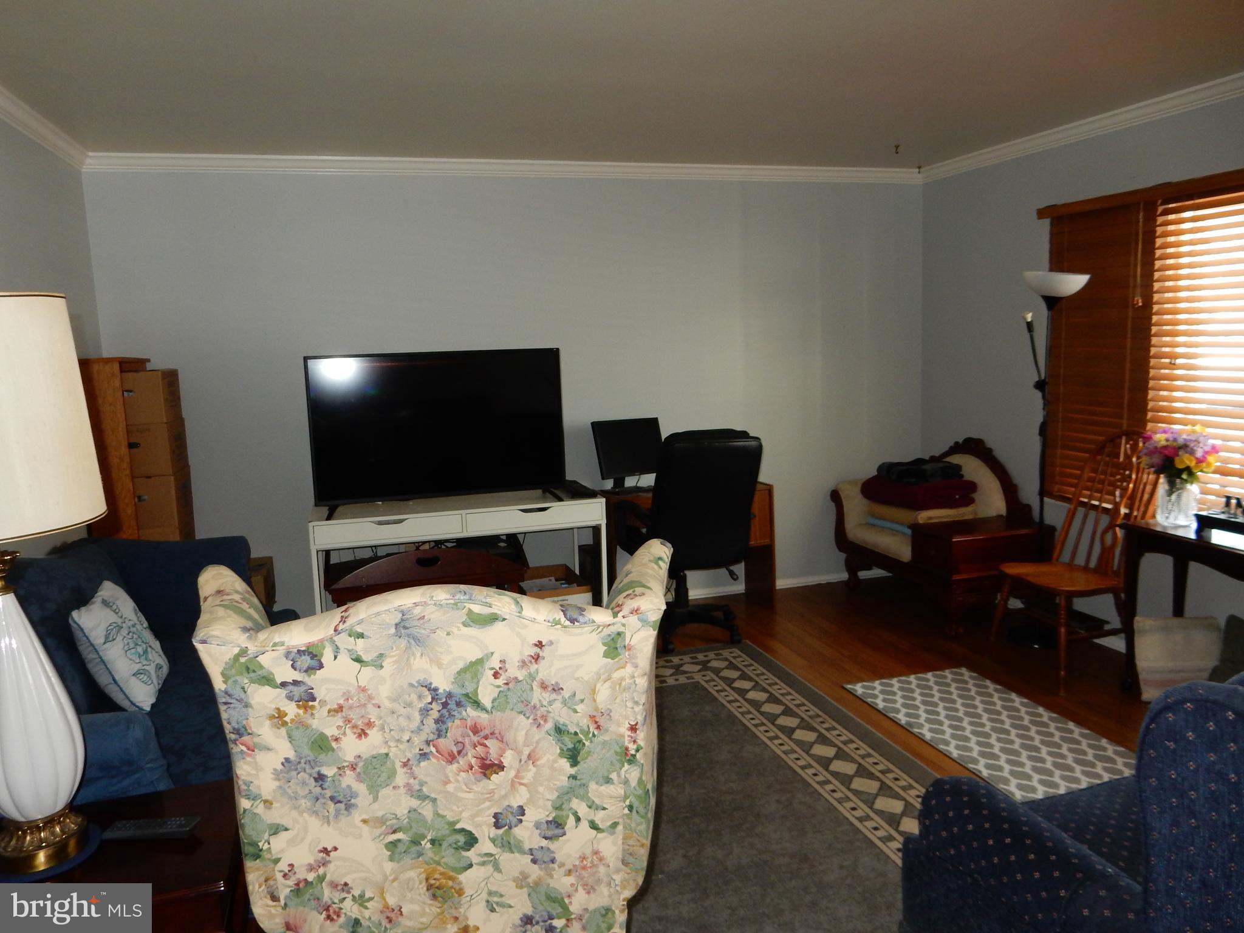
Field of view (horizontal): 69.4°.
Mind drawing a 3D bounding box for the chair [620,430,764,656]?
[{"bbox_3d":[0.336,0.327,4.446,0.660,1.080,0.690,-5,9,-20],"label":"chair"}]

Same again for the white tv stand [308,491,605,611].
[{"bbox_3d":[-0.783,0.541,4.365,1.320,0.767,0.590,-5,9,-17],"label":"white tv stand"}]

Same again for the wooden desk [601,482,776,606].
[{"bbox_3d":[0.321,0.453,4.870,0.930,0.710,0.410,-5,9,-17],"label":"wooden desk"}]

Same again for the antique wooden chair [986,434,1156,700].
[{"bbox_3d":[1.934,0.377,3.841,0.550,1.030,0.480,-5,9,-20],"label":"antique wooden chair"}]

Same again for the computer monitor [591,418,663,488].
[{"bbox_3d":[0.030,-0.060,4.688,0.400,0.370,0.180,-6,9,-27],"label":"computer monitor"}]

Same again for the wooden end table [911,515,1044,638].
[{"bbox_3d":[1.812,0.552,4.640,0.510,0.490,0.320,-5,9,-17],"label":"wooden end table"}]

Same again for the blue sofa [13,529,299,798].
[{"bbox_3d":[-1.443,0.733,2.795,0.820,0.910,1.450,-4,9,-11],"label":"blue sofa"}]

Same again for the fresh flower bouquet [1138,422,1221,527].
[{"bbox_3d":[2.203,0.029,3.553,0.270,0.385,0.270,-5,9,-17],"label":"fresh flower bouquet"}]

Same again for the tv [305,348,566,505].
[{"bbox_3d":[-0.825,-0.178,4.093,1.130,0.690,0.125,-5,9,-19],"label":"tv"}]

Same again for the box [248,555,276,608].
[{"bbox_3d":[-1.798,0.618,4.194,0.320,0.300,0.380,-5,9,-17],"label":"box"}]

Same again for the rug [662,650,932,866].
[{"bbox_3d":[0.016,1.119,2.787,2.150,0.010,2.850,-5,9,-17],"label":"rug"}]

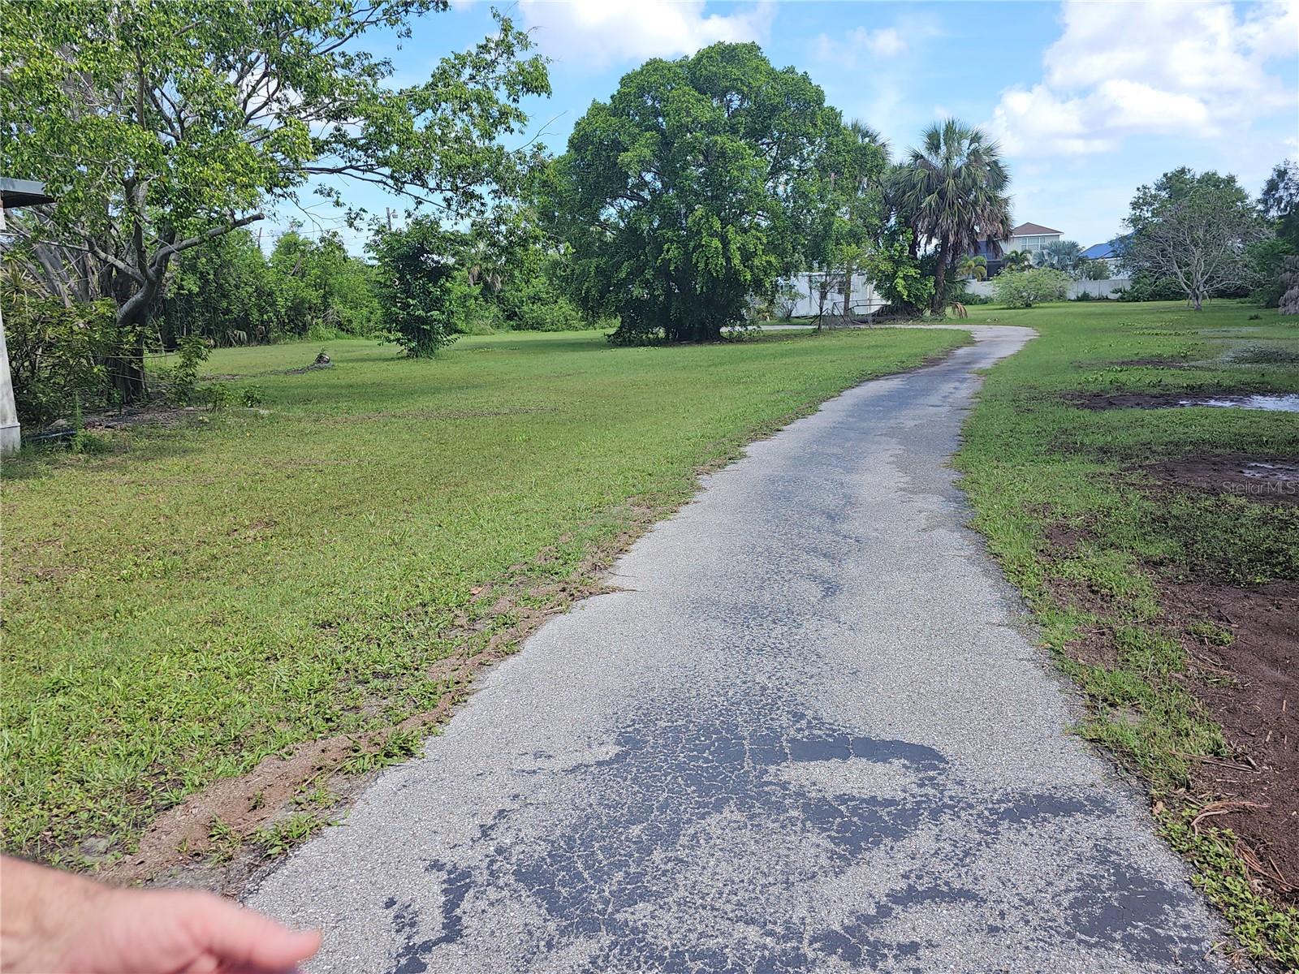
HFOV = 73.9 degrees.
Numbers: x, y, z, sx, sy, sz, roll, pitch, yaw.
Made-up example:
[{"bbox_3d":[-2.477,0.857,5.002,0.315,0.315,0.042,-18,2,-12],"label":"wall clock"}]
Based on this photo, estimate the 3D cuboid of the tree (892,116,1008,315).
[{"bbox_3d":[15.254,-13.111,42.338,5.166,9.292,5.166,5,14,19],"label":"tree"}]

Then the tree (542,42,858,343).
[{"bbox_3d":[1.585,-8.171,24.277,9.167,7.965,8.709,1,13,3],"label":"tree"}]

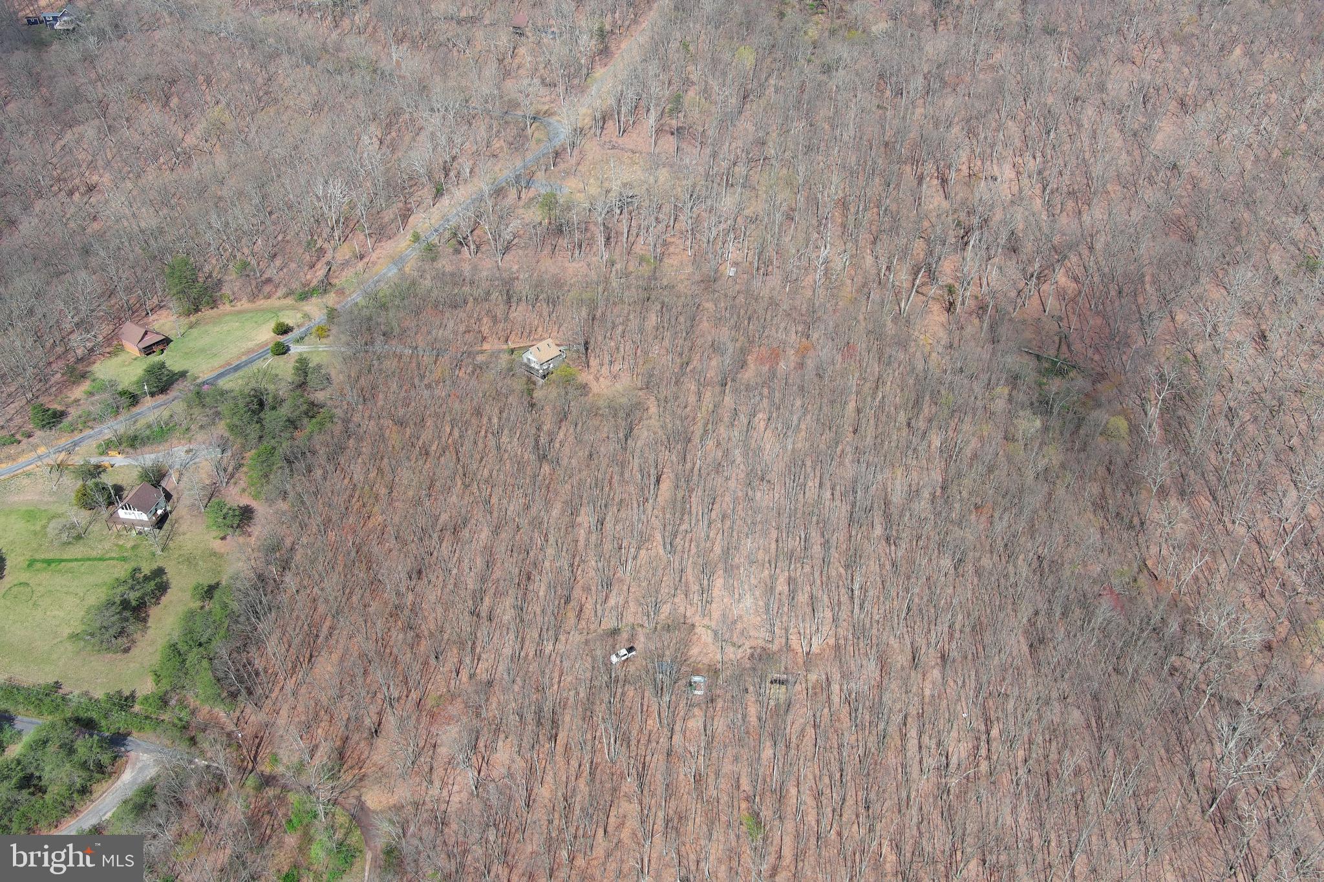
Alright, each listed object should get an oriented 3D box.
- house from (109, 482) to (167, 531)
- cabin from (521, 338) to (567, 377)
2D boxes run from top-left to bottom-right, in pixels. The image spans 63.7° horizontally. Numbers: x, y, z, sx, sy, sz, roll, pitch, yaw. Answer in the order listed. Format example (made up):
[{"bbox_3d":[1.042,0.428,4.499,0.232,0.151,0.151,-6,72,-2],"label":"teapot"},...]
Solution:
[{"bbox_3d":[-121.440,15.440,247.490,11.220,8.020,9.250,6,37,7],"label":"house"},{"bbox_3d":[-32.700,-22.520,288.420,8.350,7.570,9.960,27,44,31],"label":"cabin"}]

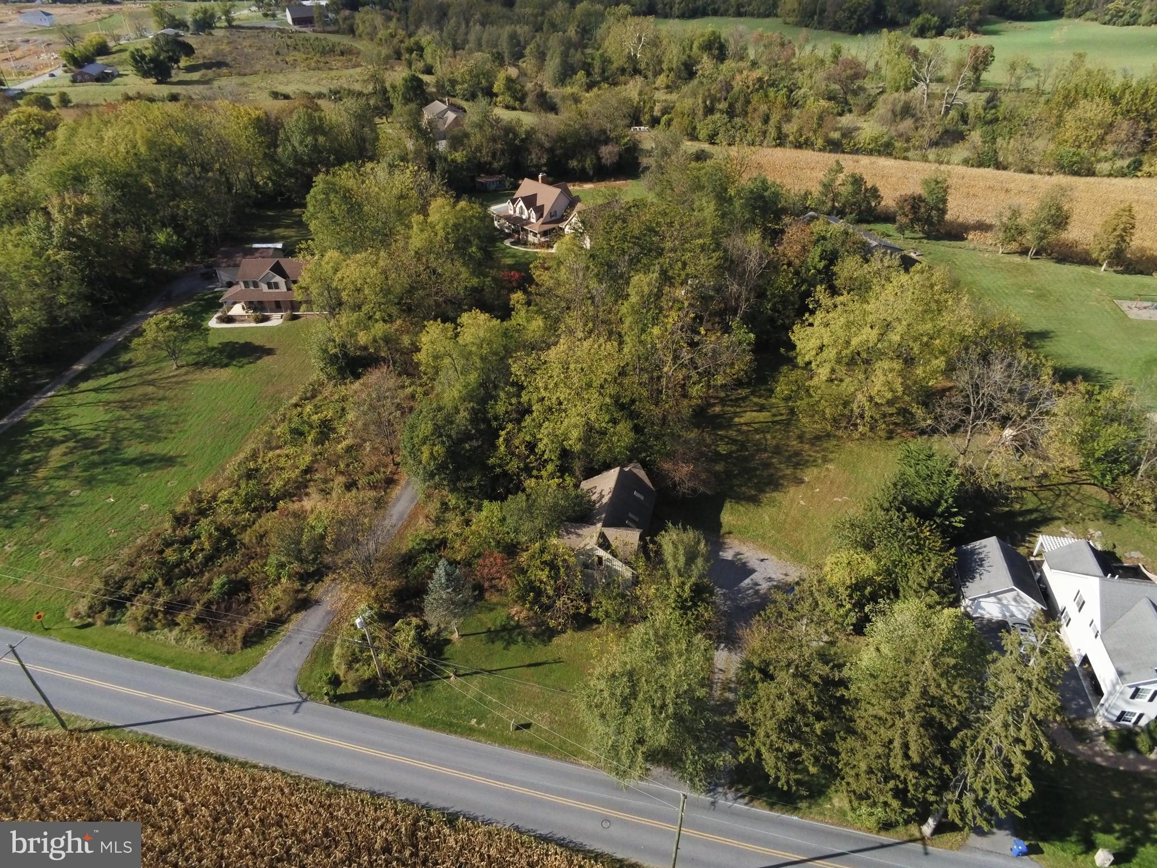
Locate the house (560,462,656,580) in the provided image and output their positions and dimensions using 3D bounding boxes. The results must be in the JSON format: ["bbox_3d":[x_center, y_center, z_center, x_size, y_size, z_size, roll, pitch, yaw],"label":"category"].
[{"bbox_3d":[2.971,9.282,77.510,8.200,6.800,12.800,6,36,10],"label":"house"}]

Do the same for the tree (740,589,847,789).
[{"bbox_3d":[15.007,20.063,56.869,8.000,20.500,7.800,-1,36,0],"label":"tree"}]

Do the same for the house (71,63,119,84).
[{"bbox_3d":[-178.517,-133.093,282.540,10.500,4.600,16.500,-4,36,-5],"label":"house"}]

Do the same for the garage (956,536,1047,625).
[{"bbox_3d":[42.015,14.457,77.164,7.300,4.850,6.950,6,36,10],"label":"garage"}]

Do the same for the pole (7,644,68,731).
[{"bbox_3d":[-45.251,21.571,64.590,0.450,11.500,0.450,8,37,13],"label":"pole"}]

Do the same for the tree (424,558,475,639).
[{"bbox_3d":[-11.354,14.597,67.954,4.680,9.570,4.680,-1,35,0],"label":"tree"}]

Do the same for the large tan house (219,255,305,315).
[{"bbox_3d":[-52.757,-26.678,135.180,17.000,7.900,10.800,-1,36,0],"label":"large tan house"}]

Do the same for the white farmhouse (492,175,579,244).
[{"bbox_3d":[-7.798,-47.444,161.437,13.600,9.200,15.200,-27,43,-31],"label":"white farmhouse"}]

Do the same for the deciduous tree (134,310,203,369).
[{"bbox_3d":[-62.673,-14.105,117.489,10.000,8.500,9.600,-1,36,0],"label":"deciduous tree"}]

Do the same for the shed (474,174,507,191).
[{"bbox_3d":[-19.809,-57.548,174.739,6.800,3.200,3.800,1,36,2],"label":"shed"}]

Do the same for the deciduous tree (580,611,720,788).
[{"bbox_3d":[5.628,21.047,60.114,11.000,15.500,10.600,-1,36,0],"label":"deciduous tree"}]

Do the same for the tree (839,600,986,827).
[{"bbox_3d":[22.260,18.992,51.037,8.600,21.300,8.600,-1,35,0],"label":"tree"}]

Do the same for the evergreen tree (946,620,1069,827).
[{"bbox_3d":[25.935,19.638,49.283,7.200,22.200,7.200,-1,35,0],"label":"evergreen tree"}]

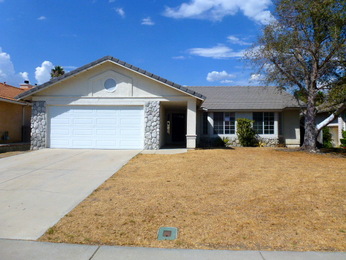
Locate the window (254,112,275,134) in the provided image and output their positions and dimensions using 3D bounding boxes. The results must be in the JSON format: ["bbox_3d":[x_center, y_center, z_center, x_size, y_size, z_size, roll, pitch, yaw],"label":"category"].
[{"bbox_3d":[5.388,-0.379,14.824,1.270,1.320,0.100,0,-1,3],"label":"window"}]

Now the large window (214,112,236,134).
[{"bbox_3d":[3.086,-0.383,14.956,1.310,1.330,0.100,0,-1,3],"label":"large window"}]

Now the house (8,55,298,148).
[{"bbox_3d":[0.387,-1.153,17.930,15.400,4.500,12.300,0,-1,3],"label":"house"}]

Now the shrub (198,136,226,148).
[{"bbox_3d":[2.209,0.693,13.986,1.550,0.660,1.000,0,-1,3],"label":"shrub"}]

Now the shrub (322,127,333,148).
[{"bbox_3d":[9.745,0.482,15.760,0.630,1.370,0.650,0,-1,3],"label":"shrub"}]

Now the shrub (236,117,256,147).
[{"bbox_3d":[4.211,0.166,14.281,1.150,1.640,1.150,0,-1,3],"label":"shrub"}]

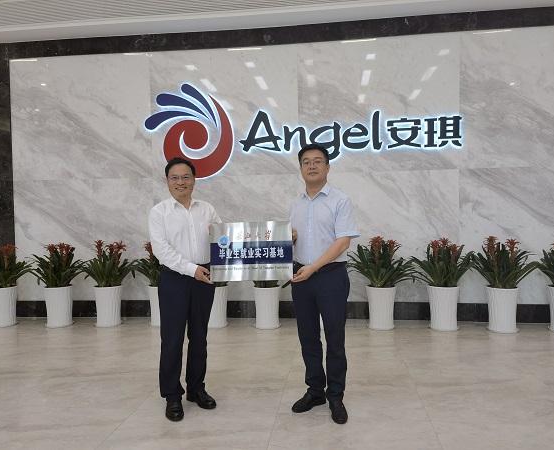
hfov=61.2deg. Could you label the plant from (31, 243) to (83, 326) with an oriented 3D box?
[{"bbox_3d":[-2.669,0.712,5.719,0.640,0.986,0.621,-1,2,7],"label":"plant"}]

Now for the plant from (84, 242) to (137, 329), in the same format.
[{"bbox_3d":[-2.055,0.691,5.682,0.636,1.011,0.617,-1,2,7],"label":"plant"}]

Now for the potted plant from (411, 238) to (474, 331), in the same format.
[{"bbox_3d":[1.860,0.645,5.202,0.668,1.004,0.648,-1,2,7],"label":"potted plant"}]

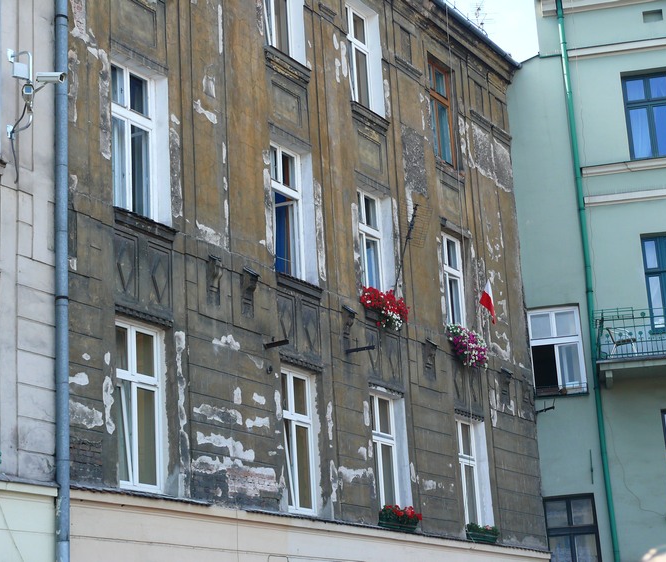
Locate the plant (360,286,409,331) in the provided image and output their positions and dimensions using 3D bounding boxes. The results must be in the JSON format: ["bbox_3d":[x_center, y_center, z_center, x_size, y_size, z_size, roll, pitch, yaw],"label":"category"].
[{"bbox_3d":[0.868,0.465,23.422,0.356,0.632,1.006,-14,-20,31],"label":"plant"}]

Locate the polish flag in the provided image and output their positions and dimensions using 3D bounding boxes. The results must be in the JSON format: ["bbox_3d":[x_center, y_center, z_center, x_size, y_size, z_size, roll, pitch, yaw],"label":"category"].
[{"bbox_3d":[2.825,0.364,26.285,0.241,0.776,0.138,-14,-20,31],"label":"polish flag"}]

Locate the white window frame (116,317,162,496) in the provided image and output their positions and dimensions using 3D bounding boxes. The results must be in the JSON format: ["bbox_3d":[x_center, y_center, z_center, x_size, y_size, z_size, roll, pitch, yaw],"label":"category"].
[{"bbox_3d":[-2.582,1.609,18.144,0.144,2.110,1.104,-14,-20,31],"label":"white window frame"}]

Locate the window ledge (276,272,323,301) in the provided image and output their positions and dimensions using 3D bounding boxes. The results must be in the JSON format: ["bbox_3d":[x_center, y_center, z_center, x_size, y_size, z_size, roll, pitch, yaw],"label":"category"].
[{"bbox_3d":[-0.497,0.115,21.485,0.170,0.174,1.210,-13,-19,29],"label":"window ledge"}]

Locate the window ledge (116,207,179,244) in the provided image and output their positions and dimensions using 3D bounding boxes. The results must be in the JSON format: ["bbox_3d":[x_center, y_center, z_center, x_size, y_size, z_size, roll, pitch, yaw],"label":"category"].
[{"bbox_3d":[-2.482,-0.708,18.625,0.230,0.230,1.208,-14,-20,31],"label":"window ledge"}]

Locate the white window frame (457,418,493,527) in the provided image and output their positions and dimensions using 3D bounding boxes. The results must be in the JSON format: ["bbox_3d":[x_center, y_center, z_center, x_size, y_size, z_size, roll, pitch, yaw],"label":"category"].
[{"bbox_3d":[2.426,3.550,25.677,0.180,2.096,1.170,-13,-19,29],"label":"white window frame"}]

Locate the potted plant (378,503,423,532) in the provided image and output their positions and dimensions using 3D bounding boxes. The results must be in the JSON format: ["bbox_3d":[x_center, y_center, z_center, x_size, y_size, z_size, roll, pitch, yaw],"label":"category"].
[{"bbox_3d":[1.058,3.732,22.553,0.287,0.443,0.978,-14,-20,31],"label":"potted plant"}]

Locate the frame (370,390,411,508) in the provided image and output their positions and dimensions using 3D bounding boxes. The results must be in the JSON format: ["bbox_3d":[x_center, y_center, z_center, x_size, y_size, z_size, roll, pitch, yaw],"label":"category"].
[{"bbox_3d":[0.823,2.890,23.059,0.180,2.101,1.160,-13,-19,29],"label":"frame"}]

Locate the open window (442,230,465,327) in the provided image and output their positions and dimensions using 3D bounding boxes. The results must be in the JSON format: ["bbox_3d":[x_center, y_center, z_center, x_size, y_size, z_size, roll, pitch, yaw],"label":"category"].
[{"bbox_3d":[2.133,0.155,26.644,0.130,2.138,1.170,-13,-19,29],"label":"open window"}]

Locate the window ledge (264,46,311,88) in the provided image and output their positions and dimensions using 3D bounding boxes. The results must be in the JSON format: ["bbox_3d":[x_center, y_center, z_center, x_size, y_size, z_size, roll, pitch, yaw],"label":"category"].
[{"bbox_3d":[-0.703,-3.324,22.479,0.170,0.316,1.226,-13,-19,29],"label":"window ledge"}]

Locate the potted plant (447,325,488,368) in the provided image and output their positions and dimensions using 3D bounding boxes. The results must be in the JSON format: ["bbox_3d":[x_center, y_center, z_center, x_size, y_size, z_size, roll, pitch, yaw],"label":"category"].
[{"bbox_3d":[2.436,1.197,25.685,0.356,0.661,1.006,-14,-20,31],"label":"potted plant"}]

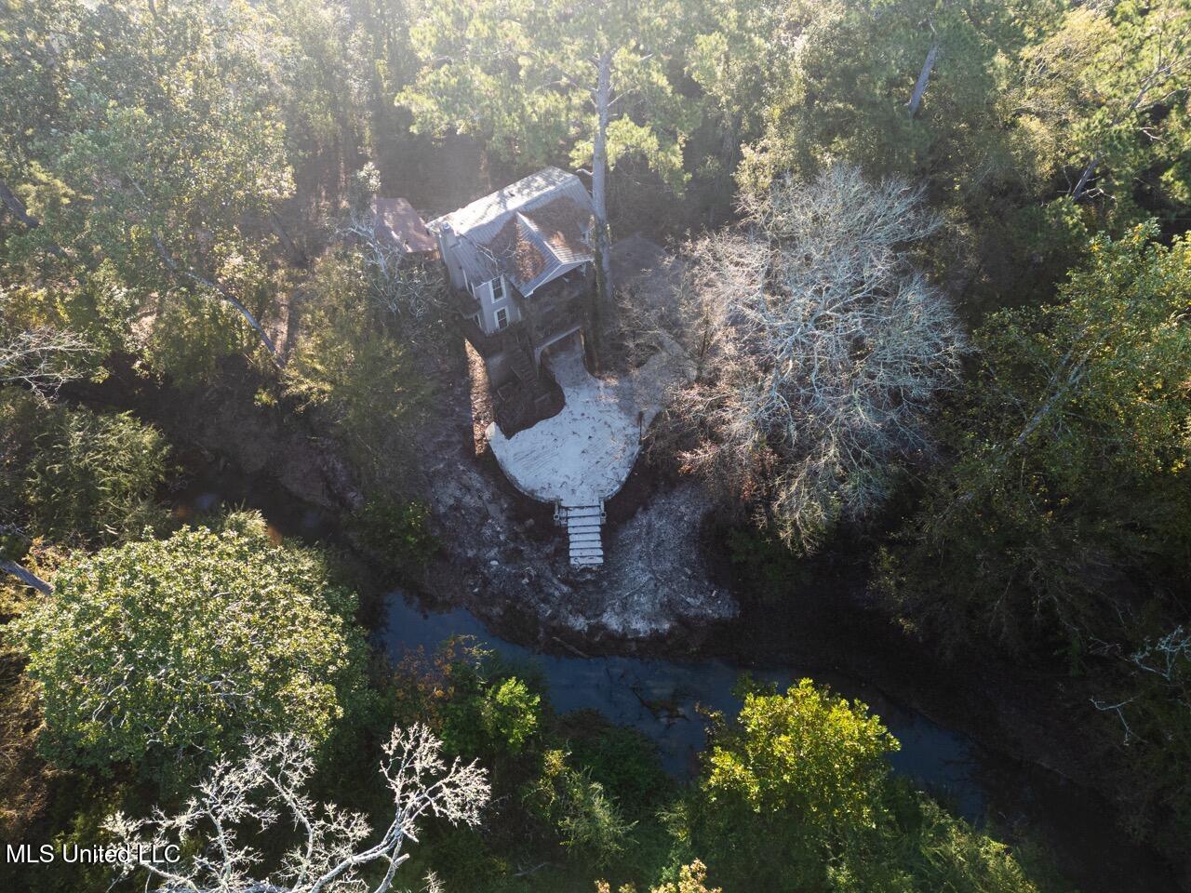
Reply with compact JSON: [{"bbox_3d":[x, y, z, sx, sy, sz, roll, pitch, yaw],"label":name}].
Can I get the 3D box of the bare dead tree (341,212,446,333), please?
[{"bbox_3d":[-12.451,-10.254,51.660,6.152,8.594,6.836,0,60,0],"label":"bare dead tree"}]

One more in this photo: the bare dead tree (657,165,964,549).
[{"bbox_3d":[11.035,-4.883,44.531,15.234,15.430,18.555,0,60,0],"label":"bare dead tree"}]

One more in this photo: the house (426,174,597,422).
[{"bbox_3d":[-4.102,-9.668,49.902,9.473,10.742,7.812,-29,64,-16],"label":"house"}]

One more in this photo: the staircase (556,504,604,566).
[{"bbox_3d":[-0.684,5.156,48.324,2.441,1.855,3.418,-3,60,-1],"label":"staircase"}]

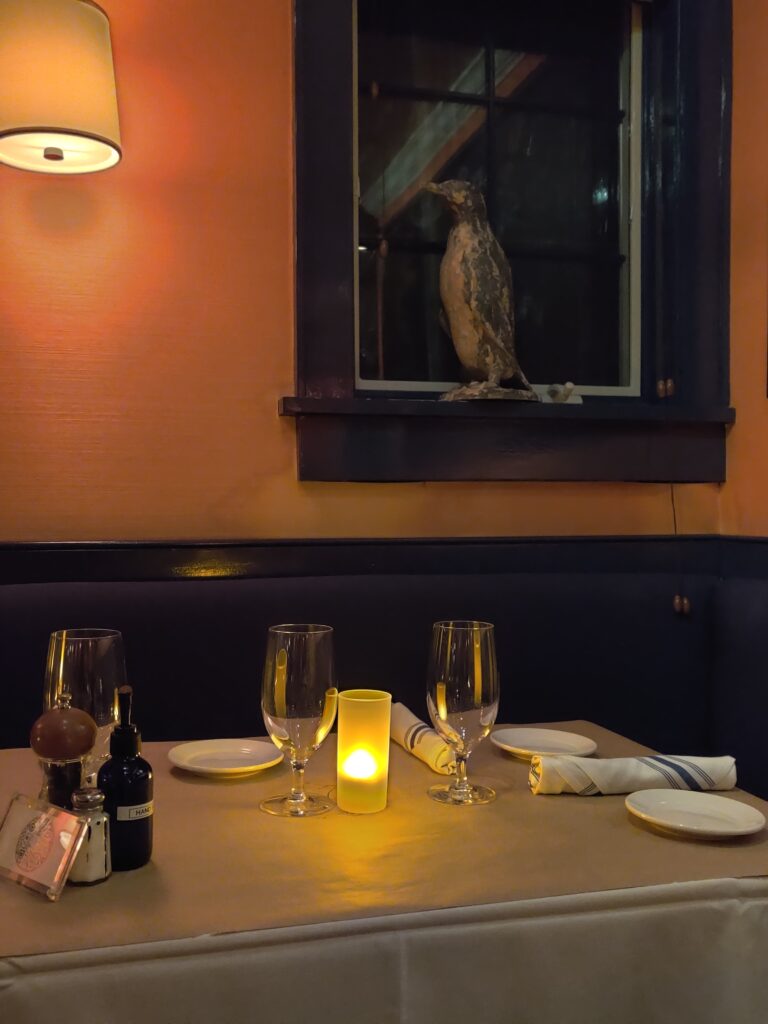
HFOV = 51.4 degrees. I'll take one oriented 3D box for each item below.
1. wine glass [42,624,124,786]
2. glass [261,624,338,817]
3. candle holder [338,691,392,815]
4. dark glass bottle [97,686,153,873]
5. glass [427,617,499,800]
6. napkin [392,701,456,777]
[{"bbox_3d":[-0.300,0.219,0.799,0.084,0.193,0.084,1,-1,0],"label":"wine glass"},{"bbox_3d":[-0.092,0.223,0.872,0.083,0.192,0.083,1,-1,0],"label":"glass"},{"bbox_3d":[-0.022,0.260,0.873,0.058,0.120,0.058,1,-1,0],"label":"candle holder"},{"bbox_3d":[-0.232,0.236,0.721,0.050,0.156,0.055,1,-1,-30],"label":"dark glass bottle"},{"bbox_3d":[0.090,0.227,0.912,0.083,0.192,0.083,1,-1,0],"label":"glass"},{"bbox_3d":[0.049,0.306,1.105,0.043,0.039,0.230,1,-1,-17],"label":"napkin"}]

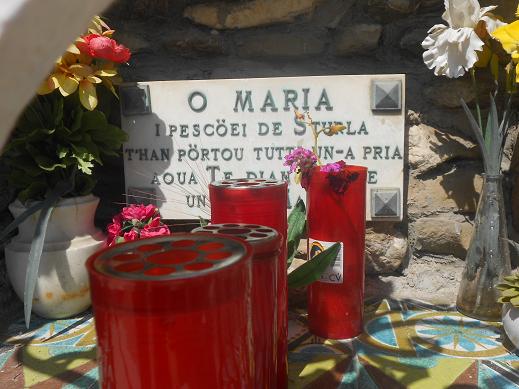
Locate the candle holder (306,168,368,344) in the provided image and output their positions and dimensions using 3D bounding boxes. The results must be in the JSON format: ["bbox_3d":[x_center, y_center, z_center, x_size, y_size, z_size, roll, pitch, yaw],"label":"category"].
[{"bbox_3d":[0.096,0.068,0.599,0.072,0.203,0.072,0,8,7],"label":"candle holder"}]

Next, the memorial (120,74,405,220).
[{"bbox_3d":[0.000,-0.062,0.686,0.400,0.200,0.030,0,8,7],"label":"memorial"}]

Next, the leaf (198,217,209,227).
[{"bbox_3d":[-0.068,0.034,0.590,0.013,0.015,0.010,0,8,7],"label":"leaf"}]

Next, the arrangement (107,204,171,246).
[{"bbox_3d":[-0.150,0.045,0.595,0.080,0.070,0.075,0,8,7],"label":"arrangement"}]

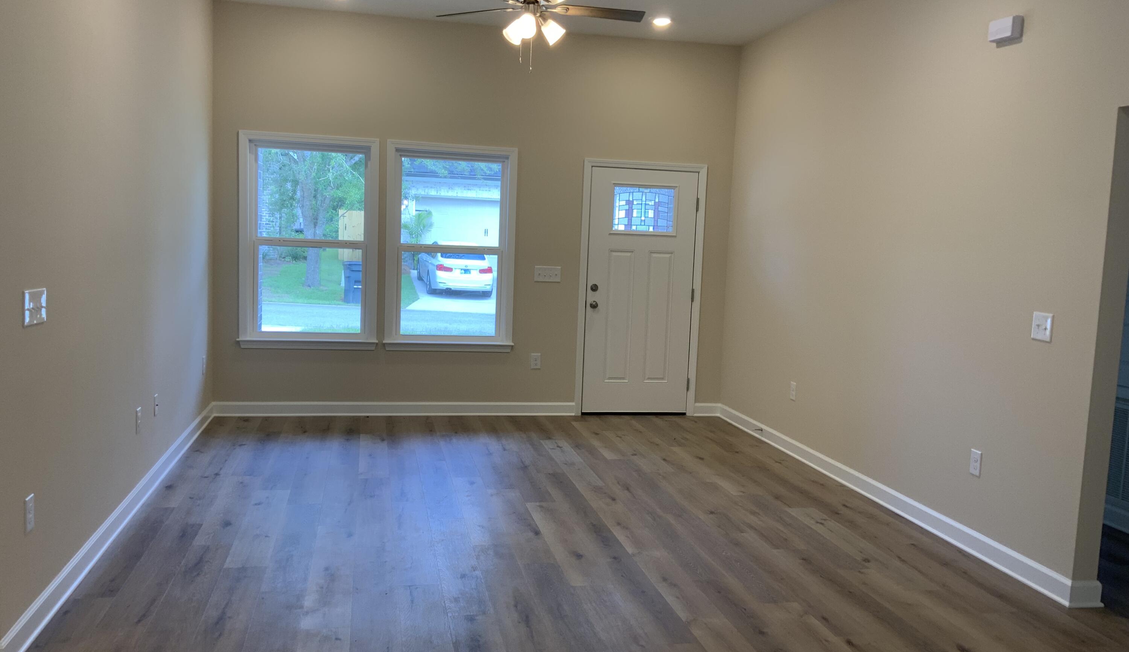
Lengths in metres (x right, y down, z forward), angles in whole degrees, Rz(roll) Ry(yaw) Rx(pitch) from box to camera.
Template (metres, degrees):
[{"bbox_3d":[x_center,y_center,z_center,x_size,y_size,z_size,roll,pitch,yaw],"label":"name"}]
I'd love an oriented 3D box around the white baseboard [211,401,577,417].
[{"bbox_3d":[-1.296,0.660,7.495,2.830,0.108,0.016,1,6,-12],"label":"white baseboard"}]

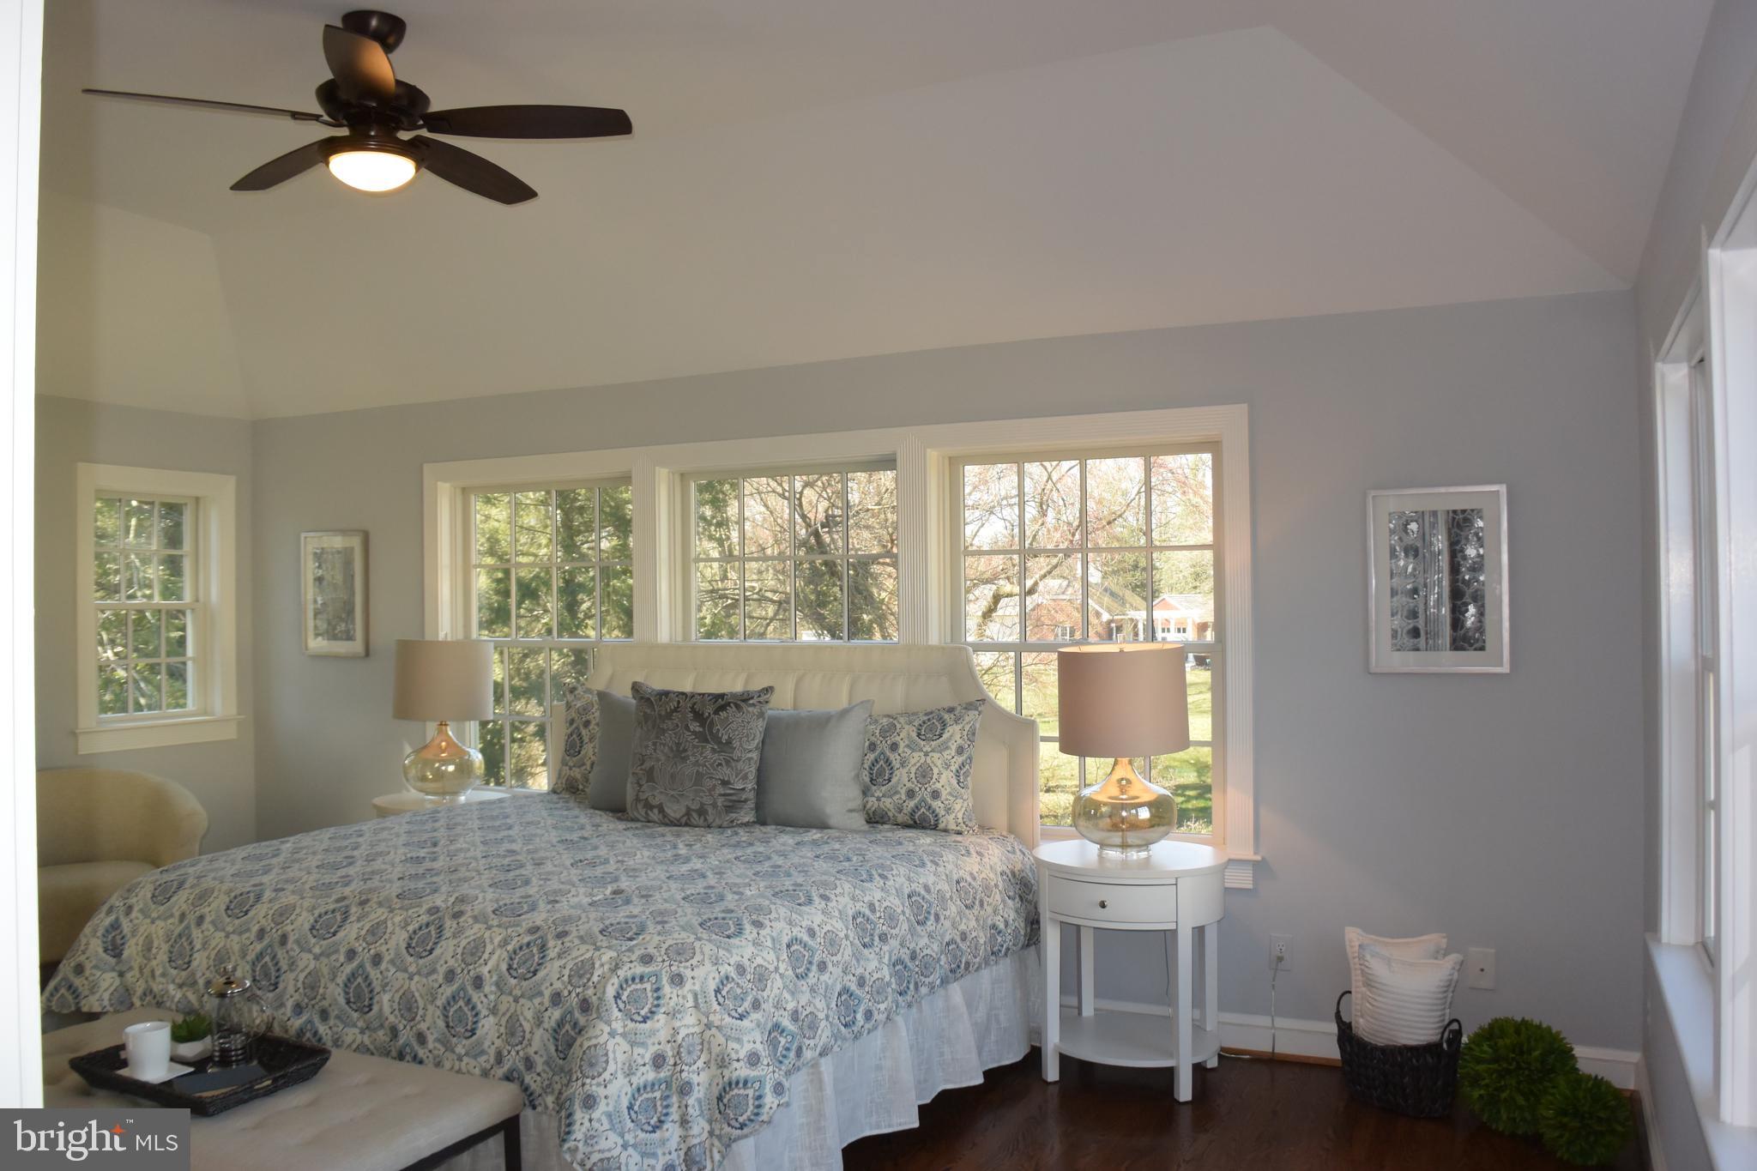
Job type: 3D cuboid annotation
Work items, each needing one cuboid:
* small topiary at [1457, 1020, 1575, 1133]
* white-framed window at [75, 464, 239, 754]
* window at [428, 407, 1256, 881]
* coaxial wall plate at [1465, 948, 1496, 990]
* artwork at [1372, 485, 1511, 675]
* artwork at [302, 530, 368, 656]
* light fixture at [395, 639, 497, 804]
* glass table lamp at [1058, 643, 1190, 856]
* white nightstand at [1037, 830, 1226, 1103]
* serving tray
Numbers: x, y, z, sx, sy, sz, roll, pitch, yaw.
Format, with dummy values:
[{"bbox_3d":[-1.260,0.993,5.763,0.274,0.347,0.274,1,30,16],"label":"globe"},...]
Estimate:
[{"bbox_3d":[1.815,1.394,3.751,0.305,0.300,0.305,-1,-1,25],"label":"small topiary"},{"bbox_3d":[-3.172,0.100,5.841,0.100,1.220,0.770,-1,0,25],"label":"white-framed window"},{"bbox_3d":[-0.400,0.232,5.188,3.695,1.619,0.110,-1,-1,25],"label":"window"},{"bbox_3d":[1.879,1.194,4.099,0.077,0.124,0.010,-1,-1,25],"label":"coaxial wall plate"},{"bbox_3d":[1.761,-0.015,4.151,0.405,0.585,0.030,-1,-1,25],"label":"artwork"},{"bbox_3d":[-2.487,0.040,6.033,0.395,0.565,0.030,-1,0,25],"label":"artwork"},{"bbox_3d":[-1.839,0.570,5.589,0.400,0.690,0.400,-1,-1,25],"label":"light fixture"},{"bbox_3d":[0.762,0.502,4.092,0.405,0.625,0.405,-1,0,25],"label":"glass table lamp"},{"bbox_3d":[0.812,1.215,4.243,0.615,0.697,0.475,-1,-1,27],"label":"white nightstand"},{"bbox_3d":[-1.401,0.998,2.714,0.460,0.050,0.285,-1,0,25],"label":"serving tray"}]

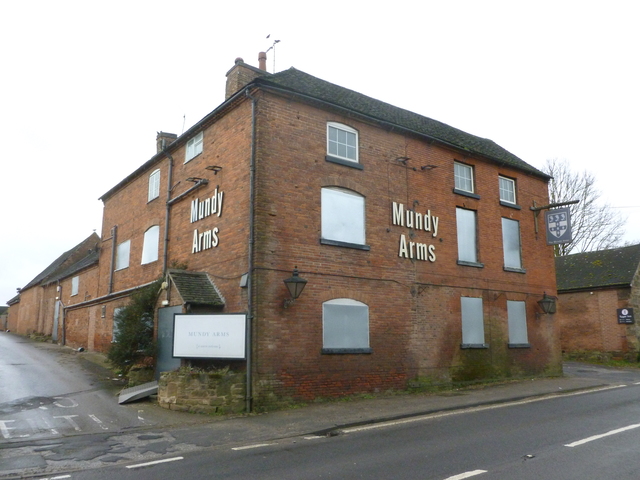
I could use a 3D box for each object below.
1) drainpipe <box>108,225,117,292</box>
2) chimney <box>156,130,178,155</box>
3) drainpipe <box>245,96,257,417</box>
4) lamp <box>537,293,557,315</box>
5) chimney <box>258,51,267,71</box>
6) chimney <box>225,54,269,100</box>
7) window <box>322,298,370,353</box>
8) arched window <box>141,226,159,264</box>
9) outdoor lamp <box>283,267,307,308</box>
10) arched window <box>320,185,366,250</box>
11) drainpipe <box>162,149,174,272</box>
[{"bbox_3d":[-9.271,0.896,23.179,0.140,3.100,0.120,8,-14,-37],"label":"drainpipe"},{"bbox_3d":[-8.134,-4.730,27.452,0.780,1.600,0.780,8,-13,-36],"label":"chimney"},{"bbox_3d":[-1.826,0.021,13.540,0.200,8.520,0.110,8,-14,-37],"label":"drainpipe"},{"bbox_3d":[9.052,2.553,20.816,0.450,0.920,0.520,8,-14,-37],"label":"lamp"},{"bbox_3d":[-2.196,-6.818,19.774,0.300,0.820,0.300,0,-10,0],"label":"chimney"},{"bbox_3d":[-2.439,-5.727,18.075,1.330,2.050,0.960,8,-14,-37],"label":"chimney"},{"bbox_3d":[0.770,2.459,14.848,1.750,1.540,0.150,8,-14,-37],"label":"window"},{"bbox_3d":[-6.468,0.159,19.857,0.120,1.460,1.770,8,-13,-36],"label":"arched window"},{"bbox_3d":[-0.676,1.223,13.523,0.440,1.030,0.600,8,-14,-37],"label":"outdoor lamp"},{"bbox_3d":[0.723,-0.700,15.466,1.740,1.820,0.150,8,-14,-37],"label":"arched window"},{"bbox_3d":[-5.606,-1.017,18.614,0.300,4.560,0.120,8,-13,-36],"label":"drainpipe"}]

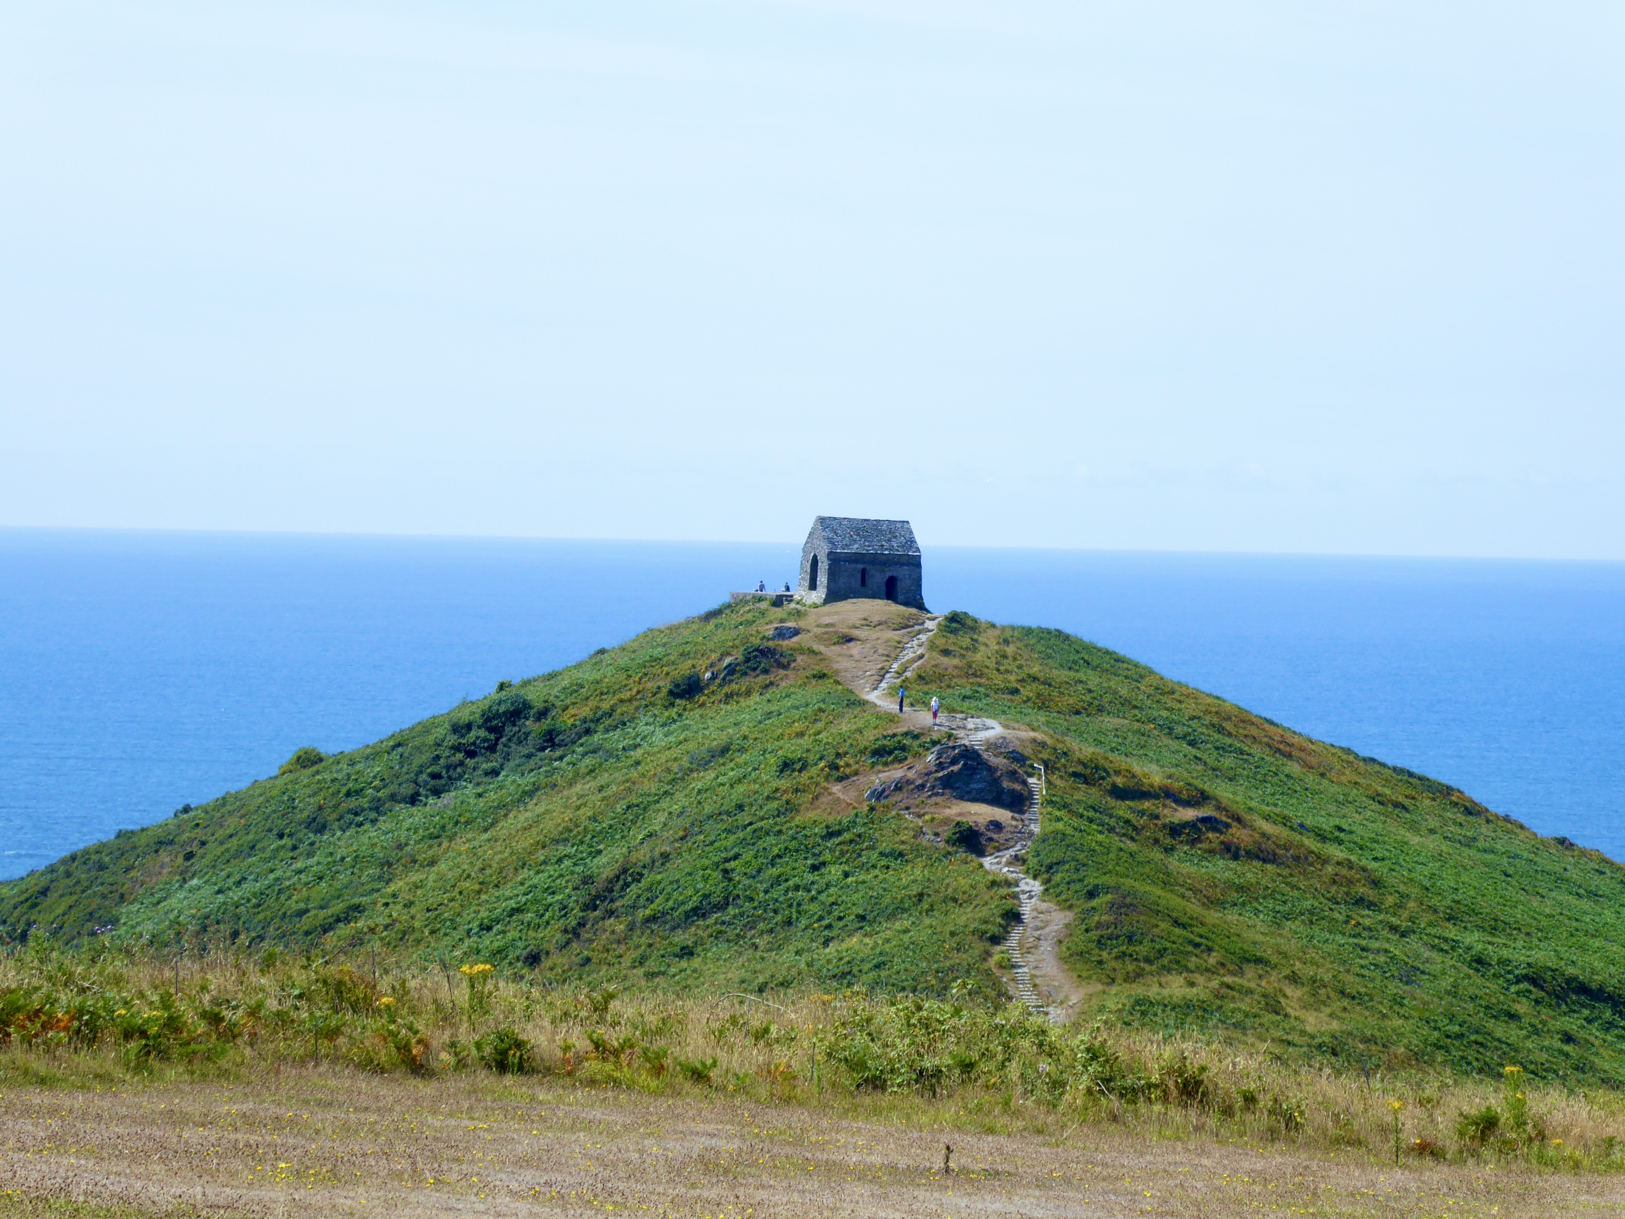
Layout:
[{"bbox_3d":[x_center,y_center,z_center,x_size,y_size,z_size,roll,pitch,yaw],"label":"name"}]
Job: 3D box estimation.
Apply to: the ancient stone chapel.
[{"bbox_3d":[3.378,-3.159,438.000,7.600,6.300,4.800,1,1,-25],"label":"ancient stone chapel"}]

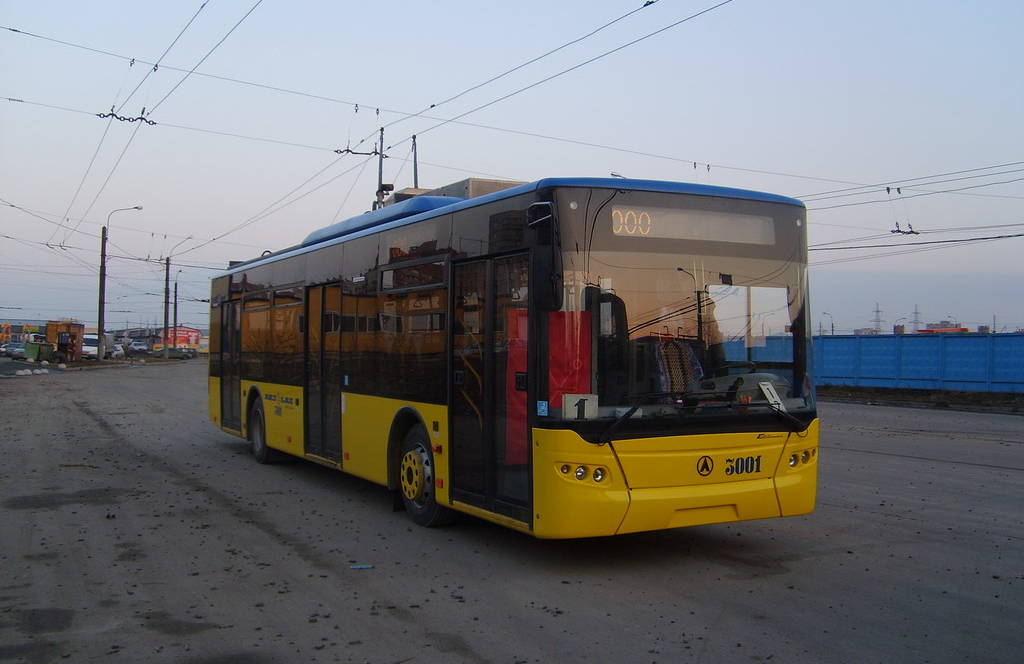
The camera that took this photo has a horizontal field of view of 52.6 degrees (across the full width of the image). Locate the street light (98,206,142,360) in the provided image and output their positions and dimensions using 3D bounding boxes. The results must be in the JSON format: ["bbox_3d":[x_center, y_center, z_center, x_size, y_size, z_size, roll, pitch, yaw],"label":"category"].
[{"bbox_3d":[-27.980,-3.466,74.000,3.050,11.000,0.450,0,-1,-6],"label":"street light"}]

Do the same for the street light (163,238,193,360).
[{"bbox_3d":[-31.337,-3.232,97.000,2.750,11.400,0.450,0,-1,-6],"label":"street light"}]

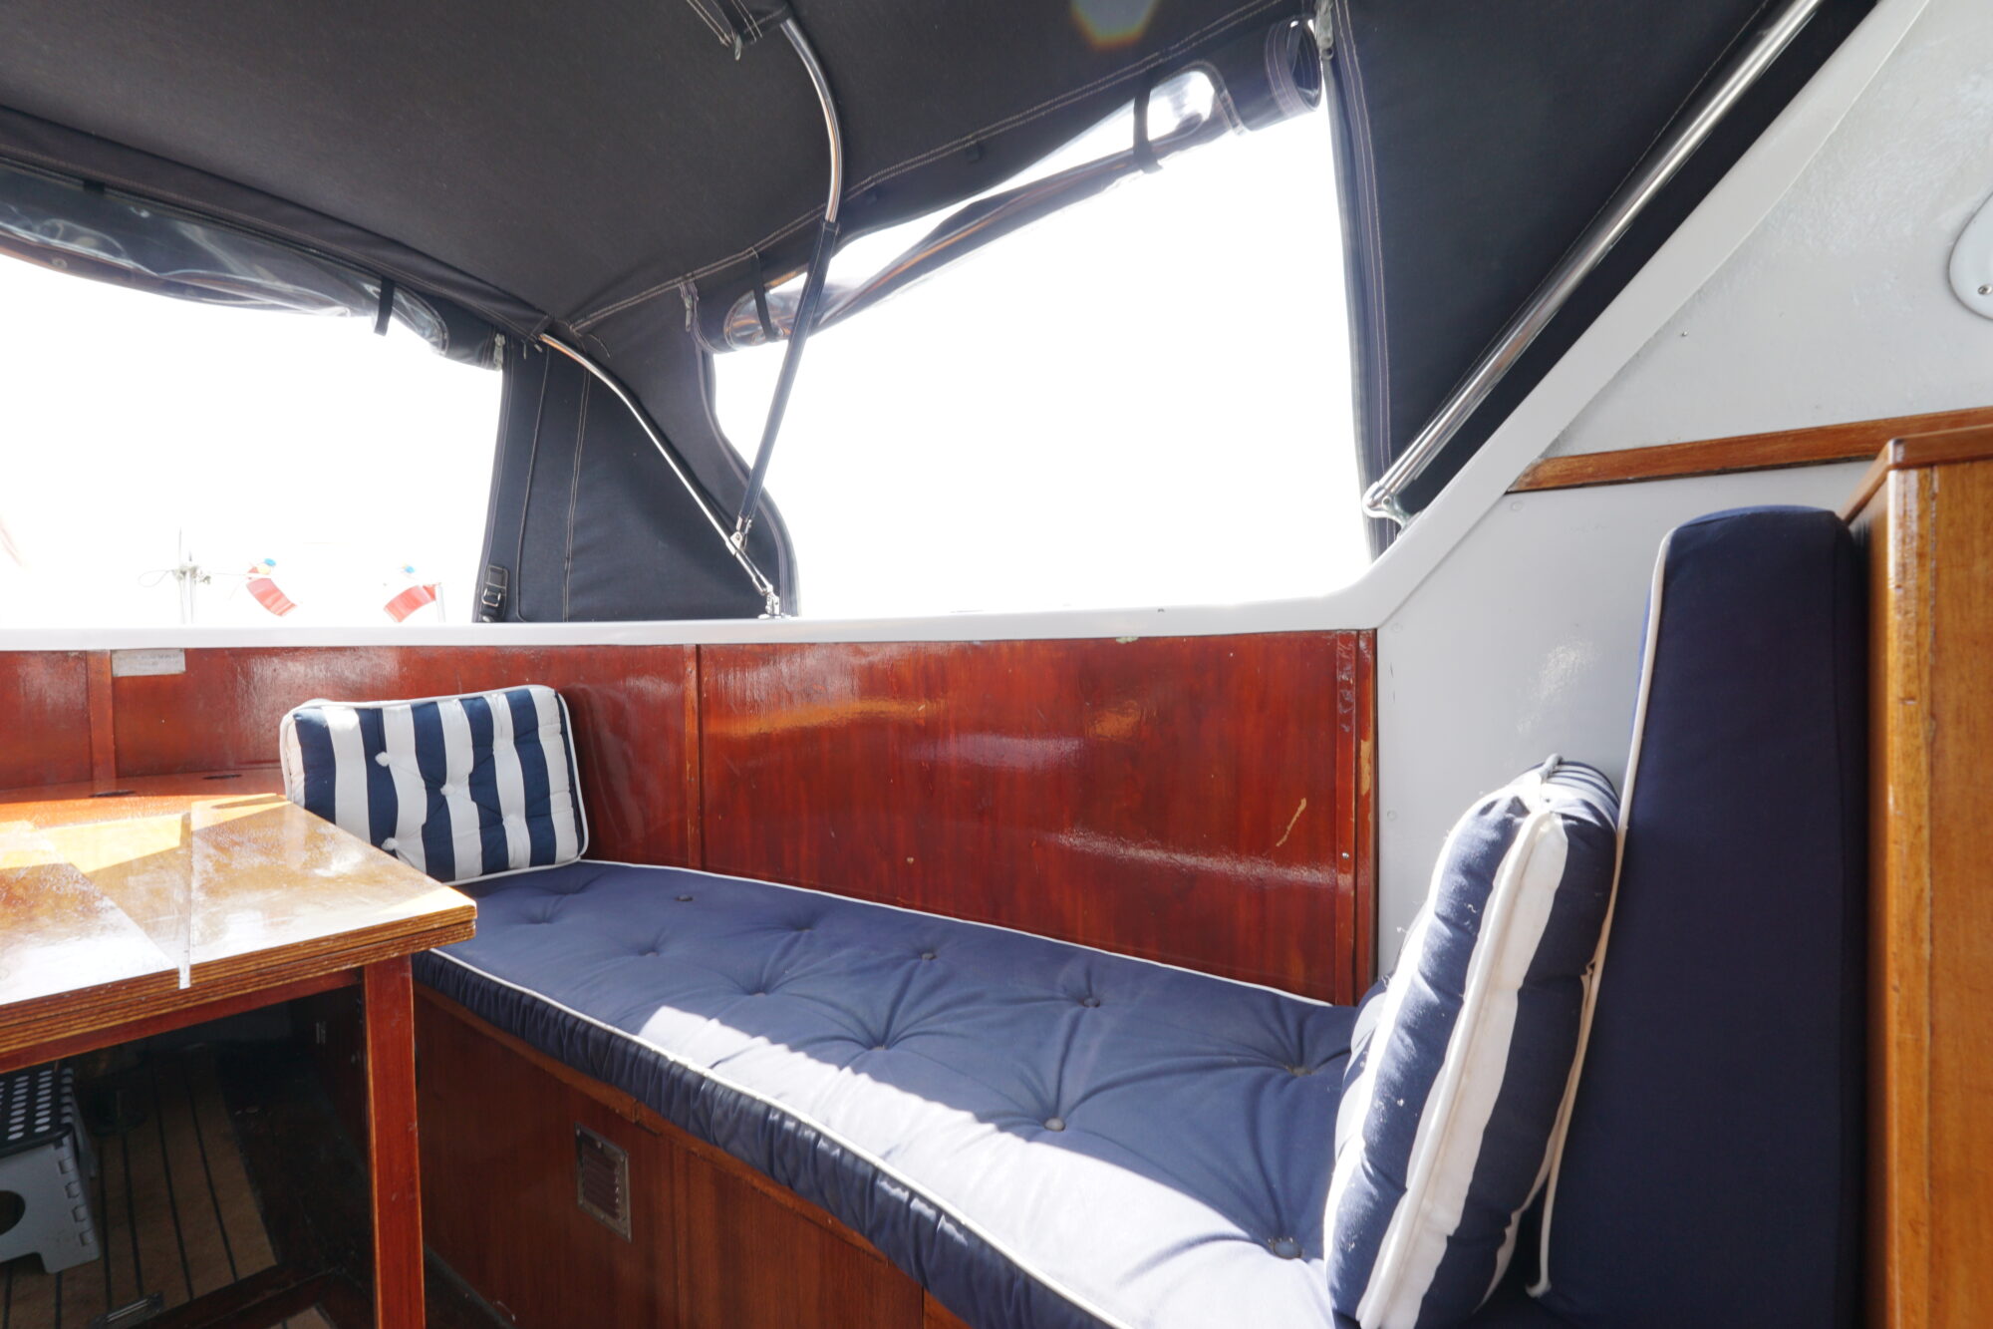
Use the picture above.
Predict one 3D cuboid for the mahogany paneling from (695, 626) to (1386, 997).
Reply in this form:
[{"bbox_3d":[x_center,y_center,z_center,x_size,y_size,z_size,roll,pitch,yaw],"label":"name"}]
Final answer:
[{"bbox_3d":[-0.069,0.213,1.467,1.362,0.515,0.050,0,0,32],"label":"mahogany paneling"}]

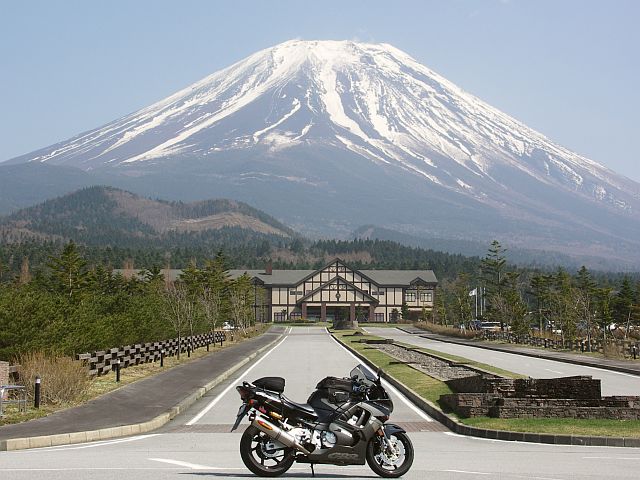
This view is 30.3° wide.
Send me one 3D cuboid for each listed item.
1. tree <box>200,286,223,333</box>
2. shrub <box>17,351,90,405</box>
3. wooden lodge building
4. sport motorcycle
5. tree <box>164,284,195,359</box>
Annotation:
[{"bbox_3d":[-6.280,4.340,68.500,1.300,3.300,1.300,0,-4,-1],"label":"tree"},{"bbox_3d":[-5.550,2.870,24.700,1.350,1.050,1.400,0,-4,-1],"label":"shrub"},{"bbox_3d":[2.300,8.200,187.000,32.000,10.000,14.000,0,-4,-1],"label":"wooden lodge building"},{"bbox_3d":[0.030,2.080,13.550,2.080,1.250,0.740,0,-4,2],"label":"sport motorcycle"},{"bbox_3d":[-5.620,3.290,47.400,1.200,3.000,1.200,0,-4,-1],"label":"tree"}]

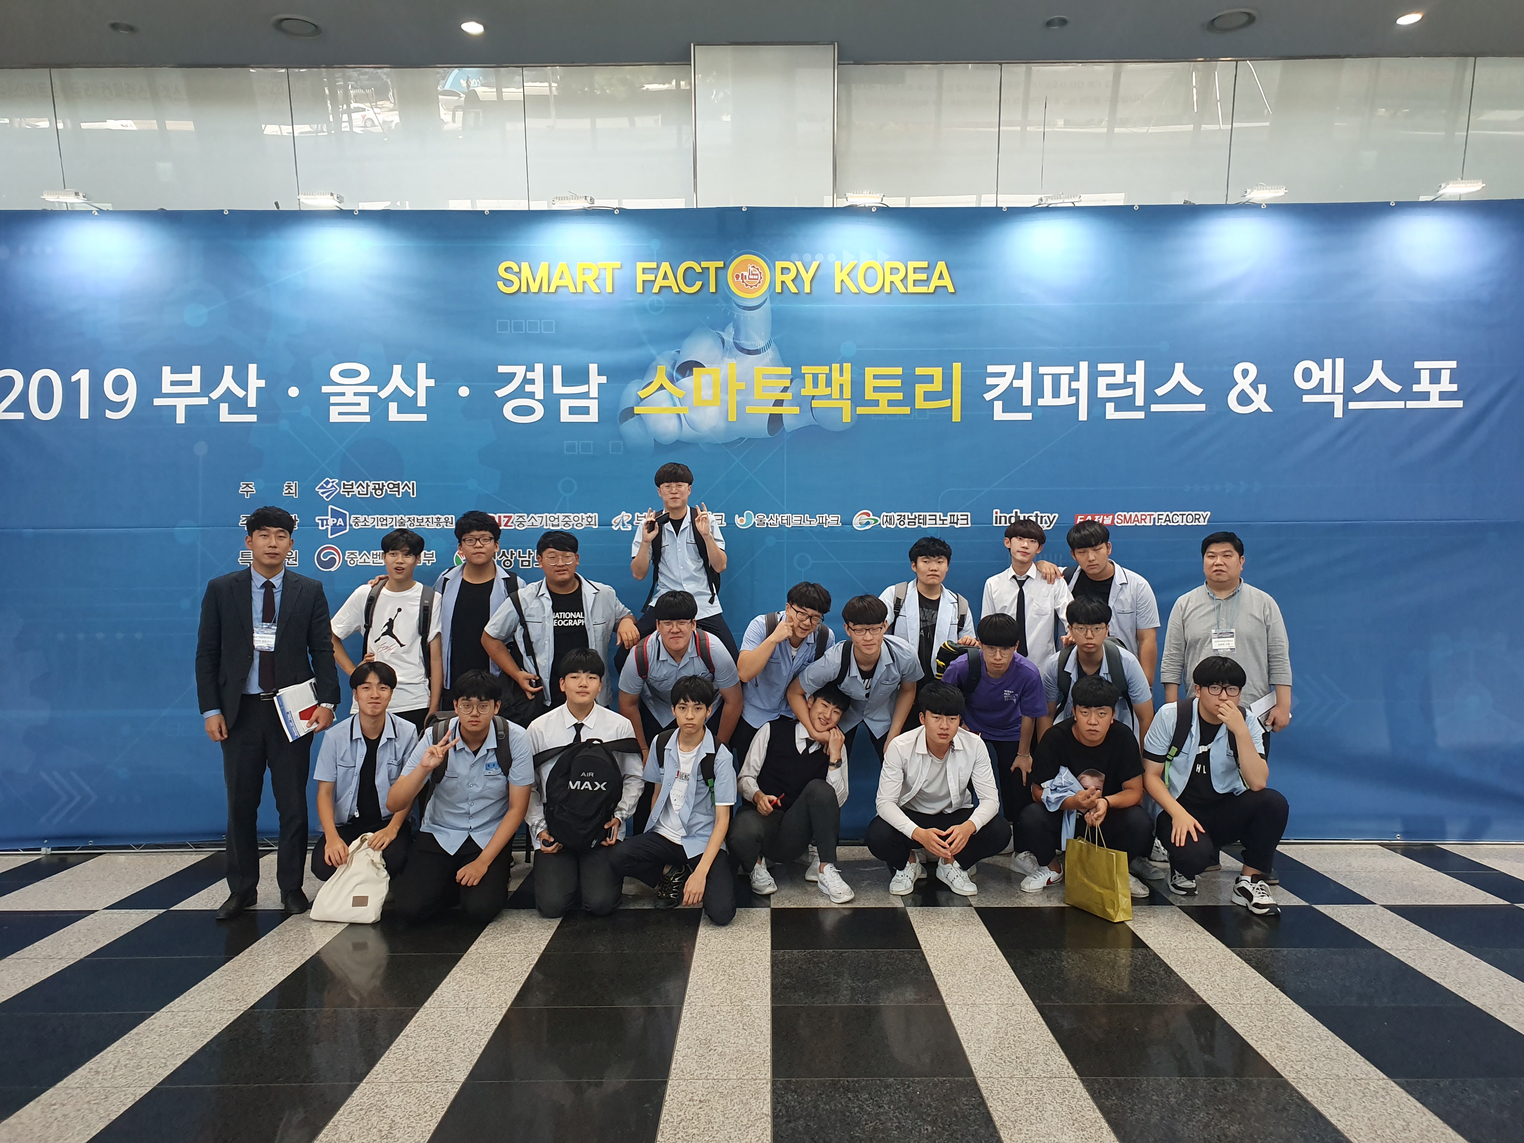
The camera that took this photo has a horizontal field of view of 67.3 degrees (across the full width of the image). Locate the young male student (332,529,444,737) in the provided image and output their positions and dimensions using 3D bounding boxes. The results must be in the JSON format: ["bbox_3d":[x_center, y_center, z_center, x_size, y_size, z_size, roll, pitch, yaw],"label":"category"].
[{"bbox_3d":[-1.875,0.653,5.750,0.550,1.735,0.380,0,0,-7],"label":"young male student"}]

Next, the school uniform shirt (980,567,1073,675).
[{"bbox_3d":[1.370,0.297,5.920,0.470,0.660,0.280,0,0,9],"label":"school uniform shirt"}]

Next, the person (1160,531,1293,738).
[{"bbox_3d":[2.260,0.638,5.550,0.600,1.680,0.400,0,0,7],"label":"person"}]

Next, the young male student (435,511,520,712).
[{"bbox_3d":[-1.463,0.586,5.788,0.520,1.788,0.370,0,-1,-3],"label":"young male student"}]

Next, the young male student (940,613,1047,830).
[{"bbox_3d":[1.128,0.833,5.626,0.490,1.263,0.640,0,-1,-2],"label":"young male student"}]

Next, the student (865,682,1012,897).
[{"bbox_3d":[0.841,1.009,5.480,0.680,0.980,0.700,0,0,5],"label":"student"}]

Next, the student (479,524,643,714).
[{"bbox_3d":[-0.973,0.651,5.550,0.760,1.700,0.460,0,0,-3],"label":"student"}]

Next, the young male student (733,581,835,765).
[{"bbox_3d":[0.099,0.761,5.686,0.500,1.420,0.600,0,-1,-9],"label":"young male student"}]

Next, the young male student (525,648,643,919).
[{"bbox_3d":[-0.786,0.906,5.145,0.510,1.129,0.650,0,-1,-2],"label":"young male student"}]

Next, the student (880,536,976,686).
[{"bbox_3d":[0.827,0.659,5.700,0.500,1.660,0.400,0,0,0],"label":"student"}]

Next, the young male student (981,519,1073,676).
[{"bbox_3d":[1.370,0.615,5.920,0.480,1.765,0.300,0,0,9],"label":"young male student"}]

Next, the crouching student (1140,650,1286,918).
[{"bbox_3d":[2.058,0.932,5.200,0.620,1.090,0.660,0,0,7],"label":"crouching student"}]

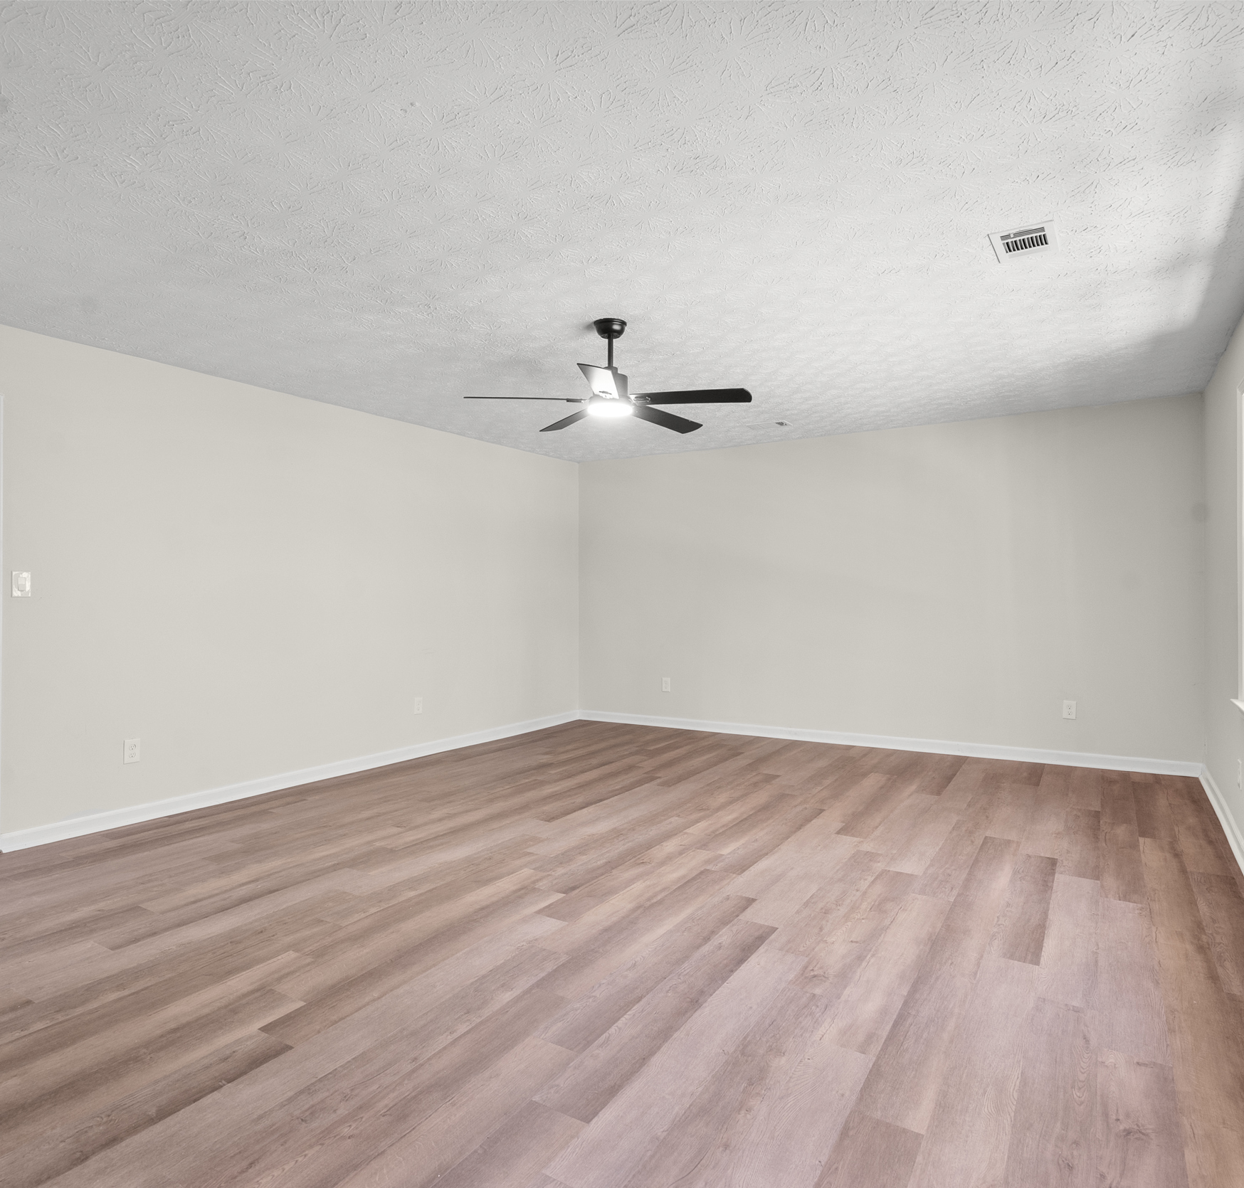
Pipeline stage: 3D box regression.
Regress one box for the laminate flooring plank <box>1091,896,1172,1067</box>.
[{"bbox_3d":[1.613,1.183,2.520,0.159,0.012,1.210,0,0,31],"label":"laminate flooring plank"}]

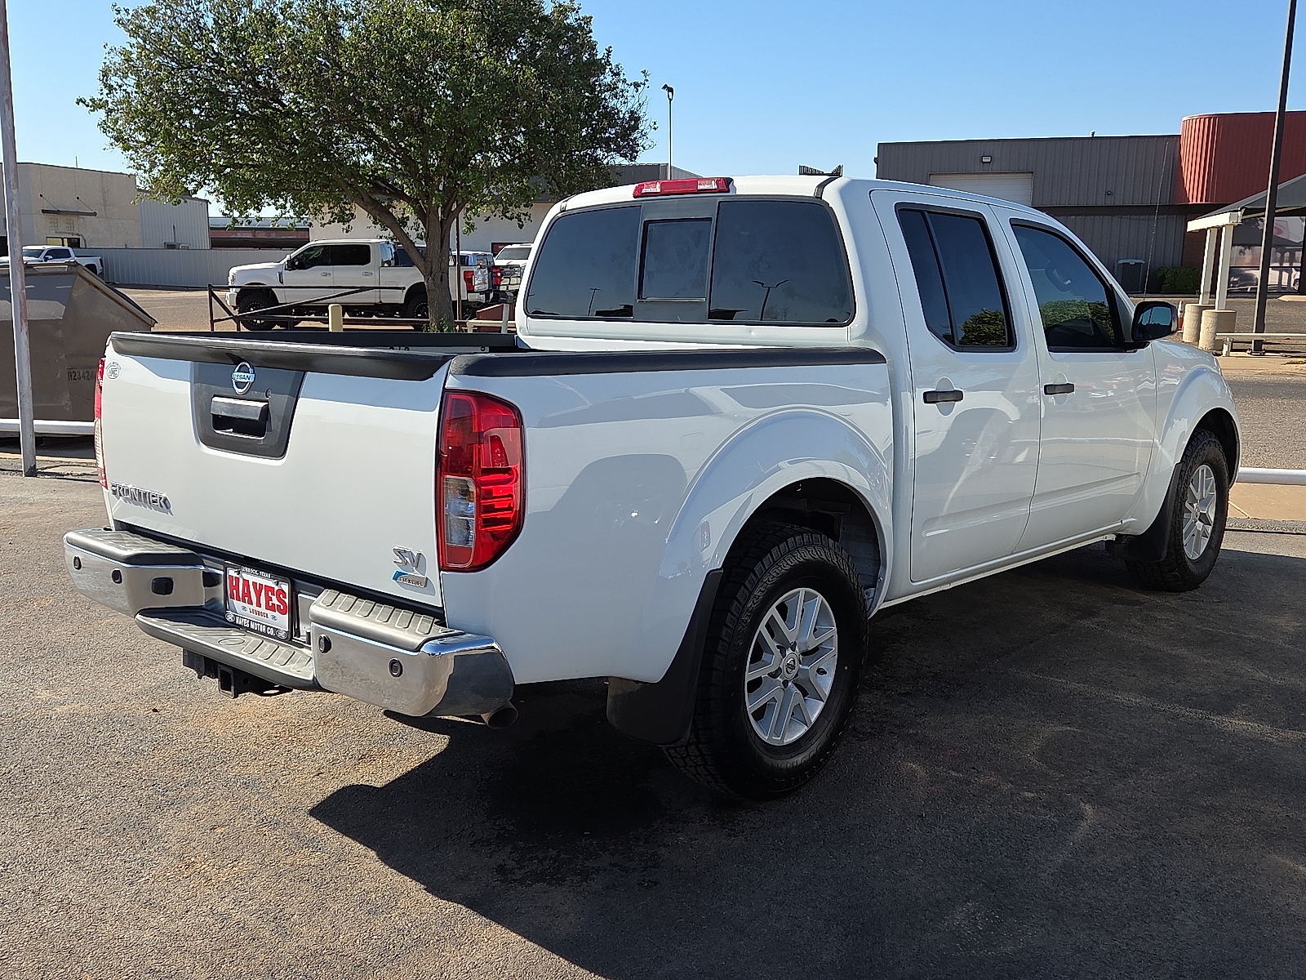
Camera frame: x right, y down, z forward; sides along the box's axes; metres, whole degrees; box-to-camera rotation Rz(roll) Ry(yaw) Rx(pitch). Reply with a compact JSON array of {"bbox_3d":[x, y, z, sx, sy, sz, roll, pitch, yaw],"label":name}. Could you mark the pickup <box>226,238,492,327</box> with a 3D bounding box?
[{"bbox_3d":[-7.313,-5.049,30.100,6.300,2.200,2.100,1,9,0],"label":"pickup"}]

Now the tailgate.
[{"bbox_3d":[-0.985,-0.099,3.003,1.560,0.540,0.120,8,12,42],"label":"tailgate"}]

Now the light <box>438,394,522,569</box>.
[{"bbox_3d":[-0.347,-0.020,2.473,0.120,0.378,0.150,8,12,42],"label":"light"}]

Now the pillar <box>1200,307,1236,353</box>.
[{"bbox_3d":[12.845,-3.620,27.424,0.778,0.922,0.778,3,10,14],"label":"pillar"}]

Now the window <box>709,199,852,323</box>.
[{"bbox_3d":[0.409,-0.719,3.768,0.565,0.385,0.040,8,6,42],"label":"window"}]

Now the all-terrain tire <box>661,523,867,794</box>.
[{"bbox_3d":[0.317,0.469,3.358,0.265,0.768,0.772,8,12,42],"label":"all-terrain tire"}]

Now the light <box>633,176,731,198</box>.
[{"bbox_3d":[0.102,-1.012,4.059,0.415,0.052,0.060,8,12,42],"label":"light"}]

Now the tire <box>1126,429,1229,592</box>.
[{"bbox_3d":[2.478,0.092,5.687,0.265,0.768,0.772,8,12,42],"label":"tire"}]

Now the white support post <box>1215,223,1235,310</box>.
[{"bbox_3d":[12.943,-5.032,27.343,0.200,1.909,0.200,3,10,14],"label":"white support post"}]

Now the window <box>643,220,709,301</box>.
[{"bbox_3d":[0.076,-0.772,4.069,0.295,0.275,0.030,8,6,42],"label":"window"}]

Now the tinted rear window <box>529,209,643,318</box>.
[{"bbox_3d":[-0.258,-0.817,4.371,0.565,0.385,0.040,8,6,42],"label":"tinted rear window"}]

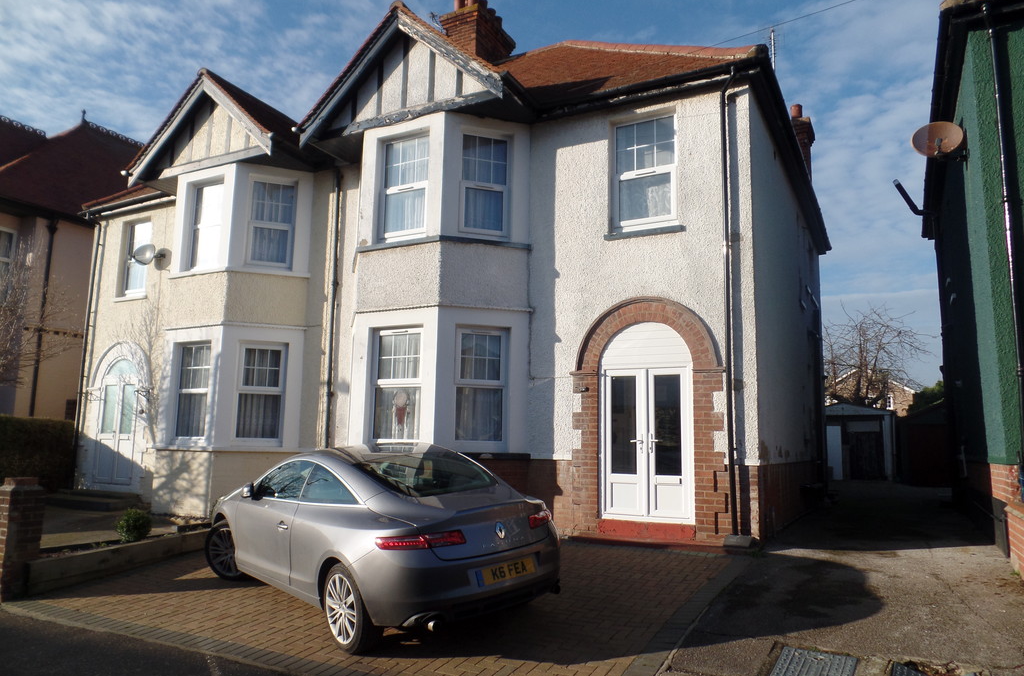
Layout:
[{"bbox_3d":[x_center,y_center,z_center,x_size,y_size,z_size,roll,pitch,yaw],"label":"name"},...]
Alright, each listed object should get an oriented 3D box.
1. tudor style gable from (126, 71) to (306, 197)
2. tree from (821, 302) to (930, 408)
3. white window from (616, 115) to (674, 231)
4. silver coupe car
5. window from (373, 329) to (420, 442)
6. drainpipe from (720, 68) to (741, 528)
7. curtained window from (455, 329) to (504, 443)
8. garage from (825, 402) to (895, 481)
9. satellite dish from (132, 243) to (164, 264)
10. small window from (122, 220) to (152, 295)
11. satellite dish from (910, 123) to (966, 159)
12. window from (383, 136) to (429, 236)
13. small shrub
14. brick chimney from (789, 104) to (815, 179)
[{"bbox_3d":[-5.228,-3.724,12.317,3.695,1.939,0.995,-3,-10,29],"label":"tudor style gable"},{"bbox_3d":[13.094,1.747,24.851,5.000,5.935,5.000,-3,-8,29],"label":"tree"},{"bbox_3d":[1.699,-2.100,8.670,0.840,1.400,0.140,-3,-8,29],"label":"white window"},{"bbox_3d":[-1.440,1.742,6.633,1.900,1.400,4.640,2,-6,-39],"label":"silver coupe car"},{"bbox_3d":[-1.522,0.635,8.985,0.850,1.520,0.140,-3,-8,29],"label":"window"},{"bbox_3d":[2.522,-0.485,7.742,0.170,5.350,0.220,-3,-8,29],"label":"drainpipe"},{"bbox_3d":[-0.396,0.625,8.877,0.750,1.540,0.140,4,-8,-20],"label":"curtained window"},{"bbox_3d":[11.579,3.569,23.265,2.650,2.410,5.000,-3,-10,29],"label":"garage"},{"bbox_3d":[-7.093,-1.629,13.162,0.440,0.440,0.440,-2,-8,21],"label":"satellite dish"},{"bbox_3d":[-7.846,-1.680,14.378,0.873,1.553,0.142,-3,-10,29],"label":"small window"},{"bbox_3d":[5.001,-2.273,7.986,0.620,0.530,0.320,-7,-29,43],"label":"satellite dish"},{"bbox_3d":[-1.471,-2.077,9.336,0.840,1.420,0.140,-3,-8,29],"label":"window"},{"bbox_3d":[-4.242,2.107,7.647,0.397,0.393,0.397,-3,-8,29],"label":"small shrub"},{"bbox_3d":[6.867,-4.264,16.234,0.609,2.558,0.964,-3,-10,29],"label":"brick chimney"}]

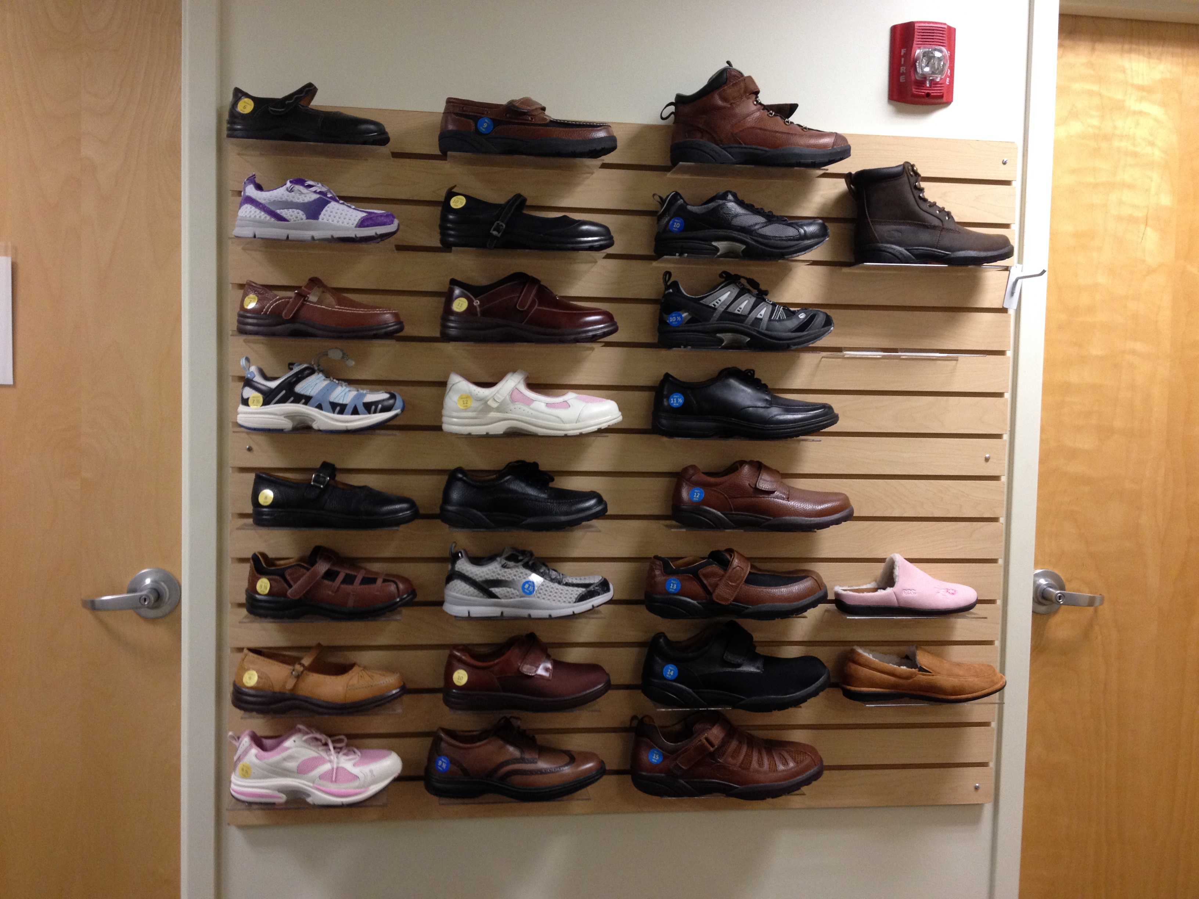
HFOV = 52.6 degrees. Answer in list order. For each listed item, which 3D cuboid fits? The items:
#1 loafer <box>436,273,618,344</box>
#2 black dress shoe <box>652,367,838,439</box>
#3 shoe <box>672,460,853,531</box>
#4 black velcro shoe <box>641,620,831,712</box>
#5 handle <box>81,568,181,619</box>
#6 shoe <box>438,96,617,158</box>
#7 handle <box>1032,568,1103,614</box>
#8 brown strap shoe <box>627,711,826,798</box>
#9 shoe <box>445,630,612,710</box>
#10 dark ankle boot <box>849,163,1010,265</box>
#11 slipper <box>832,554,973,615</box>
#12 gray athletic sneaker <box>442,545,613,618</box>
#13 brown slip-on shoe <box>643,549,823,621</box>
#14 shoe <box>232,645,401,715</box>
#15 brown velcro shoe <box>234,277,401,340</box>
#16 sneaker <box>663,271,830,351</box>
[{"bbox_3d":[-0.117,-0.236,2.044,0.294,0.120,0.106,1,3,-6],"label":"loafer"},{"bbox_3d":[0.254,-0.081,2.086,0.328,0.123,0.113,1,3,-8],"label":"black dress shoe"},{"bbox_3d":[0.284,0.076,2.100,0.321,0.119,0.114,1,3,-7],"label":"shoe"},{"bbox_3d":[0.238,0.368,2.110,0.335,0.143,0.120,1,3,-7],"label":"black velcro shoe"},{"bbox_3d":[-0.793,0.251,2.048,0.152,0.089,0.071,1,3,-8],"label":"handle"},{"bbox_3d":[-0.119,-0.536,2.025,0.294,0.106,0.110,1,3,-6],"label":"shoe"},{"bbox_3d":[0.882,0.275,2.285,0.147,0.087,0.062,1,3,-7],"label":"handle"},{"bbox_3d":[0.224,0.523,2.116,0.345,0.137,0.122,1,3,-7],"label":"brown strap shoe"},{"bbox_3d":[-0.122,0.371,2.062,0.284,0.123,0.107,1,3,-5],"label":"shoe"},{"bbox_3d":[0.577,-0.409,2.109,0.306,0.181,0.112,1,3,-8],"label":"dark ankle boot"},{"bbox_3d":[0.545,0.238,2.149,0.266,0.102,0.102,1,3,-8],"label":"slipper"},{"bbox_3d":[-0.120,0.222,2.072,0.288,0.117,0.108,1,3,-6],"label":"gray athletic sneaker"},{"bbox_3d":[0.239,0.230,2.114,0.319,0.113,0.118,1,3,-6],"label":"brown slip-on shoe"},{"bbox_3d":[-0.468,0.379,2.033,0.275,0.103,0.100,1,3,-6],"label":"shoe"},{"bbox_3d":[-0.459,-0.232,1.998,0.262,0.100,0.095,1,3,-6],"label":"brown velcro shoe"},{"bbox_3d":[0.254,-0.239,2.095,0.306,0.136,0.112,1,3,-6],"label":"sneaker"}]

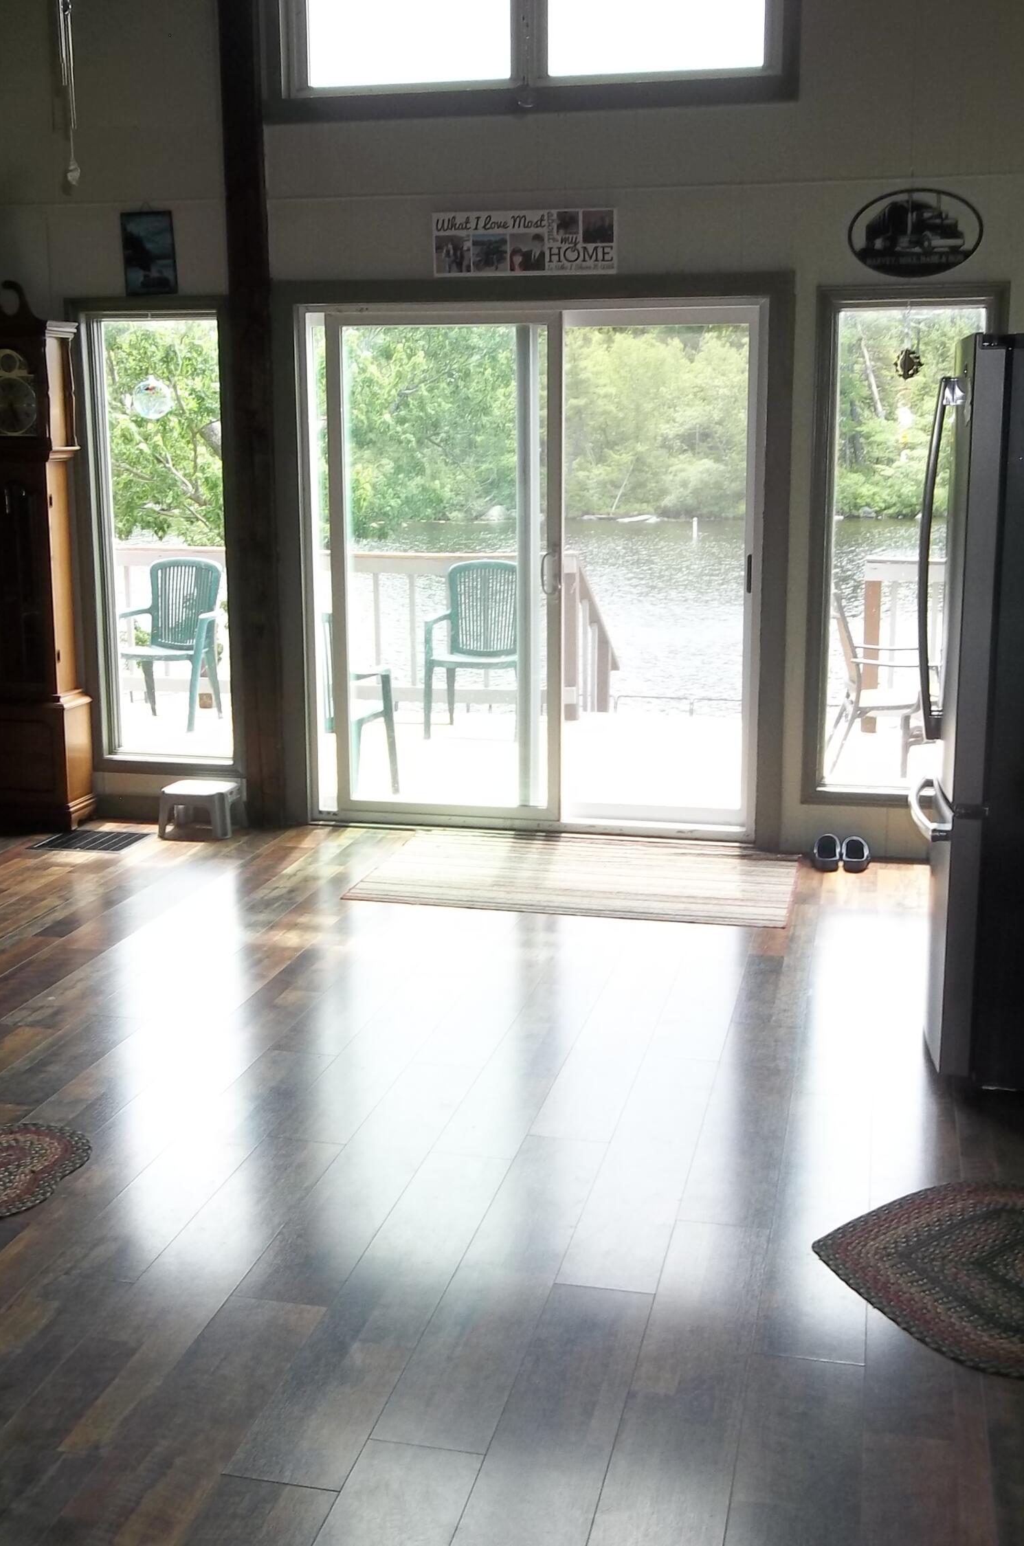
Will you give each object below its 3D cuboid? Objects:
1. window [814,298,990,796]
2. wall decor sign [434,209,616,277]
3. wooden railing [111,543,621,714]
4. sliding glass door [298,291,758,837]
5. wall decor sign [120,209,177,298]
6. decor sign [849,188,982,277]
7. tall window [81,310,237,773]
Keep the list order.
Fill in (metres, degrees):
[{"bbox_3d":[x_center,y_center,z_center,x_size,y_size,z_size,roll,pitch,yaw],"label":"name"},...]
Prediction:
[{"bbox_3d":[1.421,-0.801,5.902,0.557,1.811,0.100,2,12,13],"label":"window"},{"bbox_3d":[0.048,-1.966,5.967,0.696,0.223,0.020,2,12,13],"label":"wall decor sign"},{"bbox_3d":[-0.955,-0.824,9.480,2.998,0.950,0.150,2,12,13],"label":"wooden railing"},{"bbox_3d":[0.063,-0.778,6.300,1.821,2.051,0.120,2,12,13],"label":"sliding glass door"},{"bbox_3d":[-1.415,-2.027,6.284,0.214,0.311,0.025,0,11,13],"label":"wall decor sign"},{"bbox_3d":[1.416,-1.897,5.648,0.454,0.292,0.020,2,12,13],"label":"decor sign"},{"bbox_3d":[-1.436,-0.930,6.544,0.578,1.826,0.100,2,12,13],"label":"tall window"}]

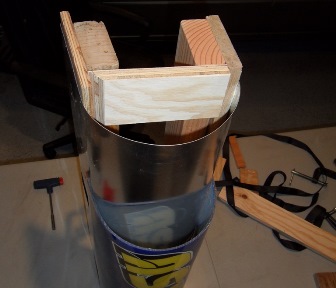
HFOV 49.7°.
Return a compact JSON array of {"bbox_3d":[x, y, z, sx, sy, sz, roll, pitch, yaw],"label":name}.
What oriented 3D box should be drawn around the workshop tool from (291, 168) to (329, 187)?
[{"bbox_3d":[0.494,0.136,1.268,0.128,0.025,0.082,21,49,13],"label":"workshop tool"}]

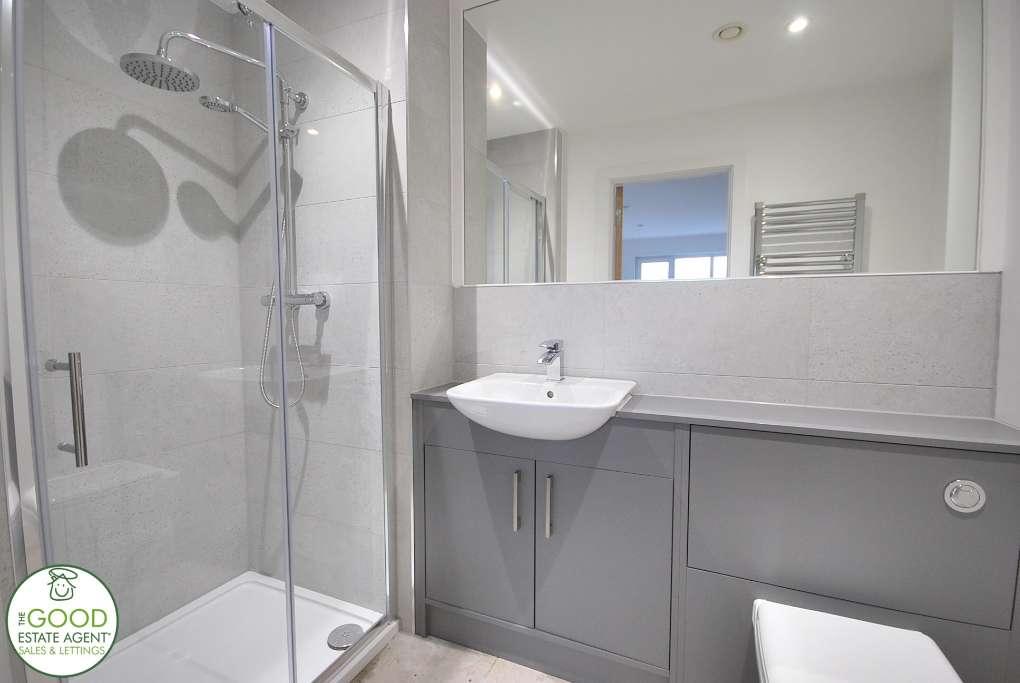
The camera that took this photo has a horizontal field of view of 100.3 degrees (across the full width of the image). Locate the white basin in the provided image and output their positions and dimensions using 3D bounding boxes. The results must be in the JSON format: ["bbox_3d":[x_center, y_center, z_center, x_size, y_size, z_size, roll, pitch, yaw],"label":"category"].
[{"bbox_3d":[0.099,0.221,1.298,0.505,0.157,0.455,1,4,22],"label":"white basin"}]

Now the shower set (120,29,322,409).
[{"bbox_3d":[-0.893,-0.346,1.390,0.425,1.220,0.475,1,4,22],"label":"shower set"}]

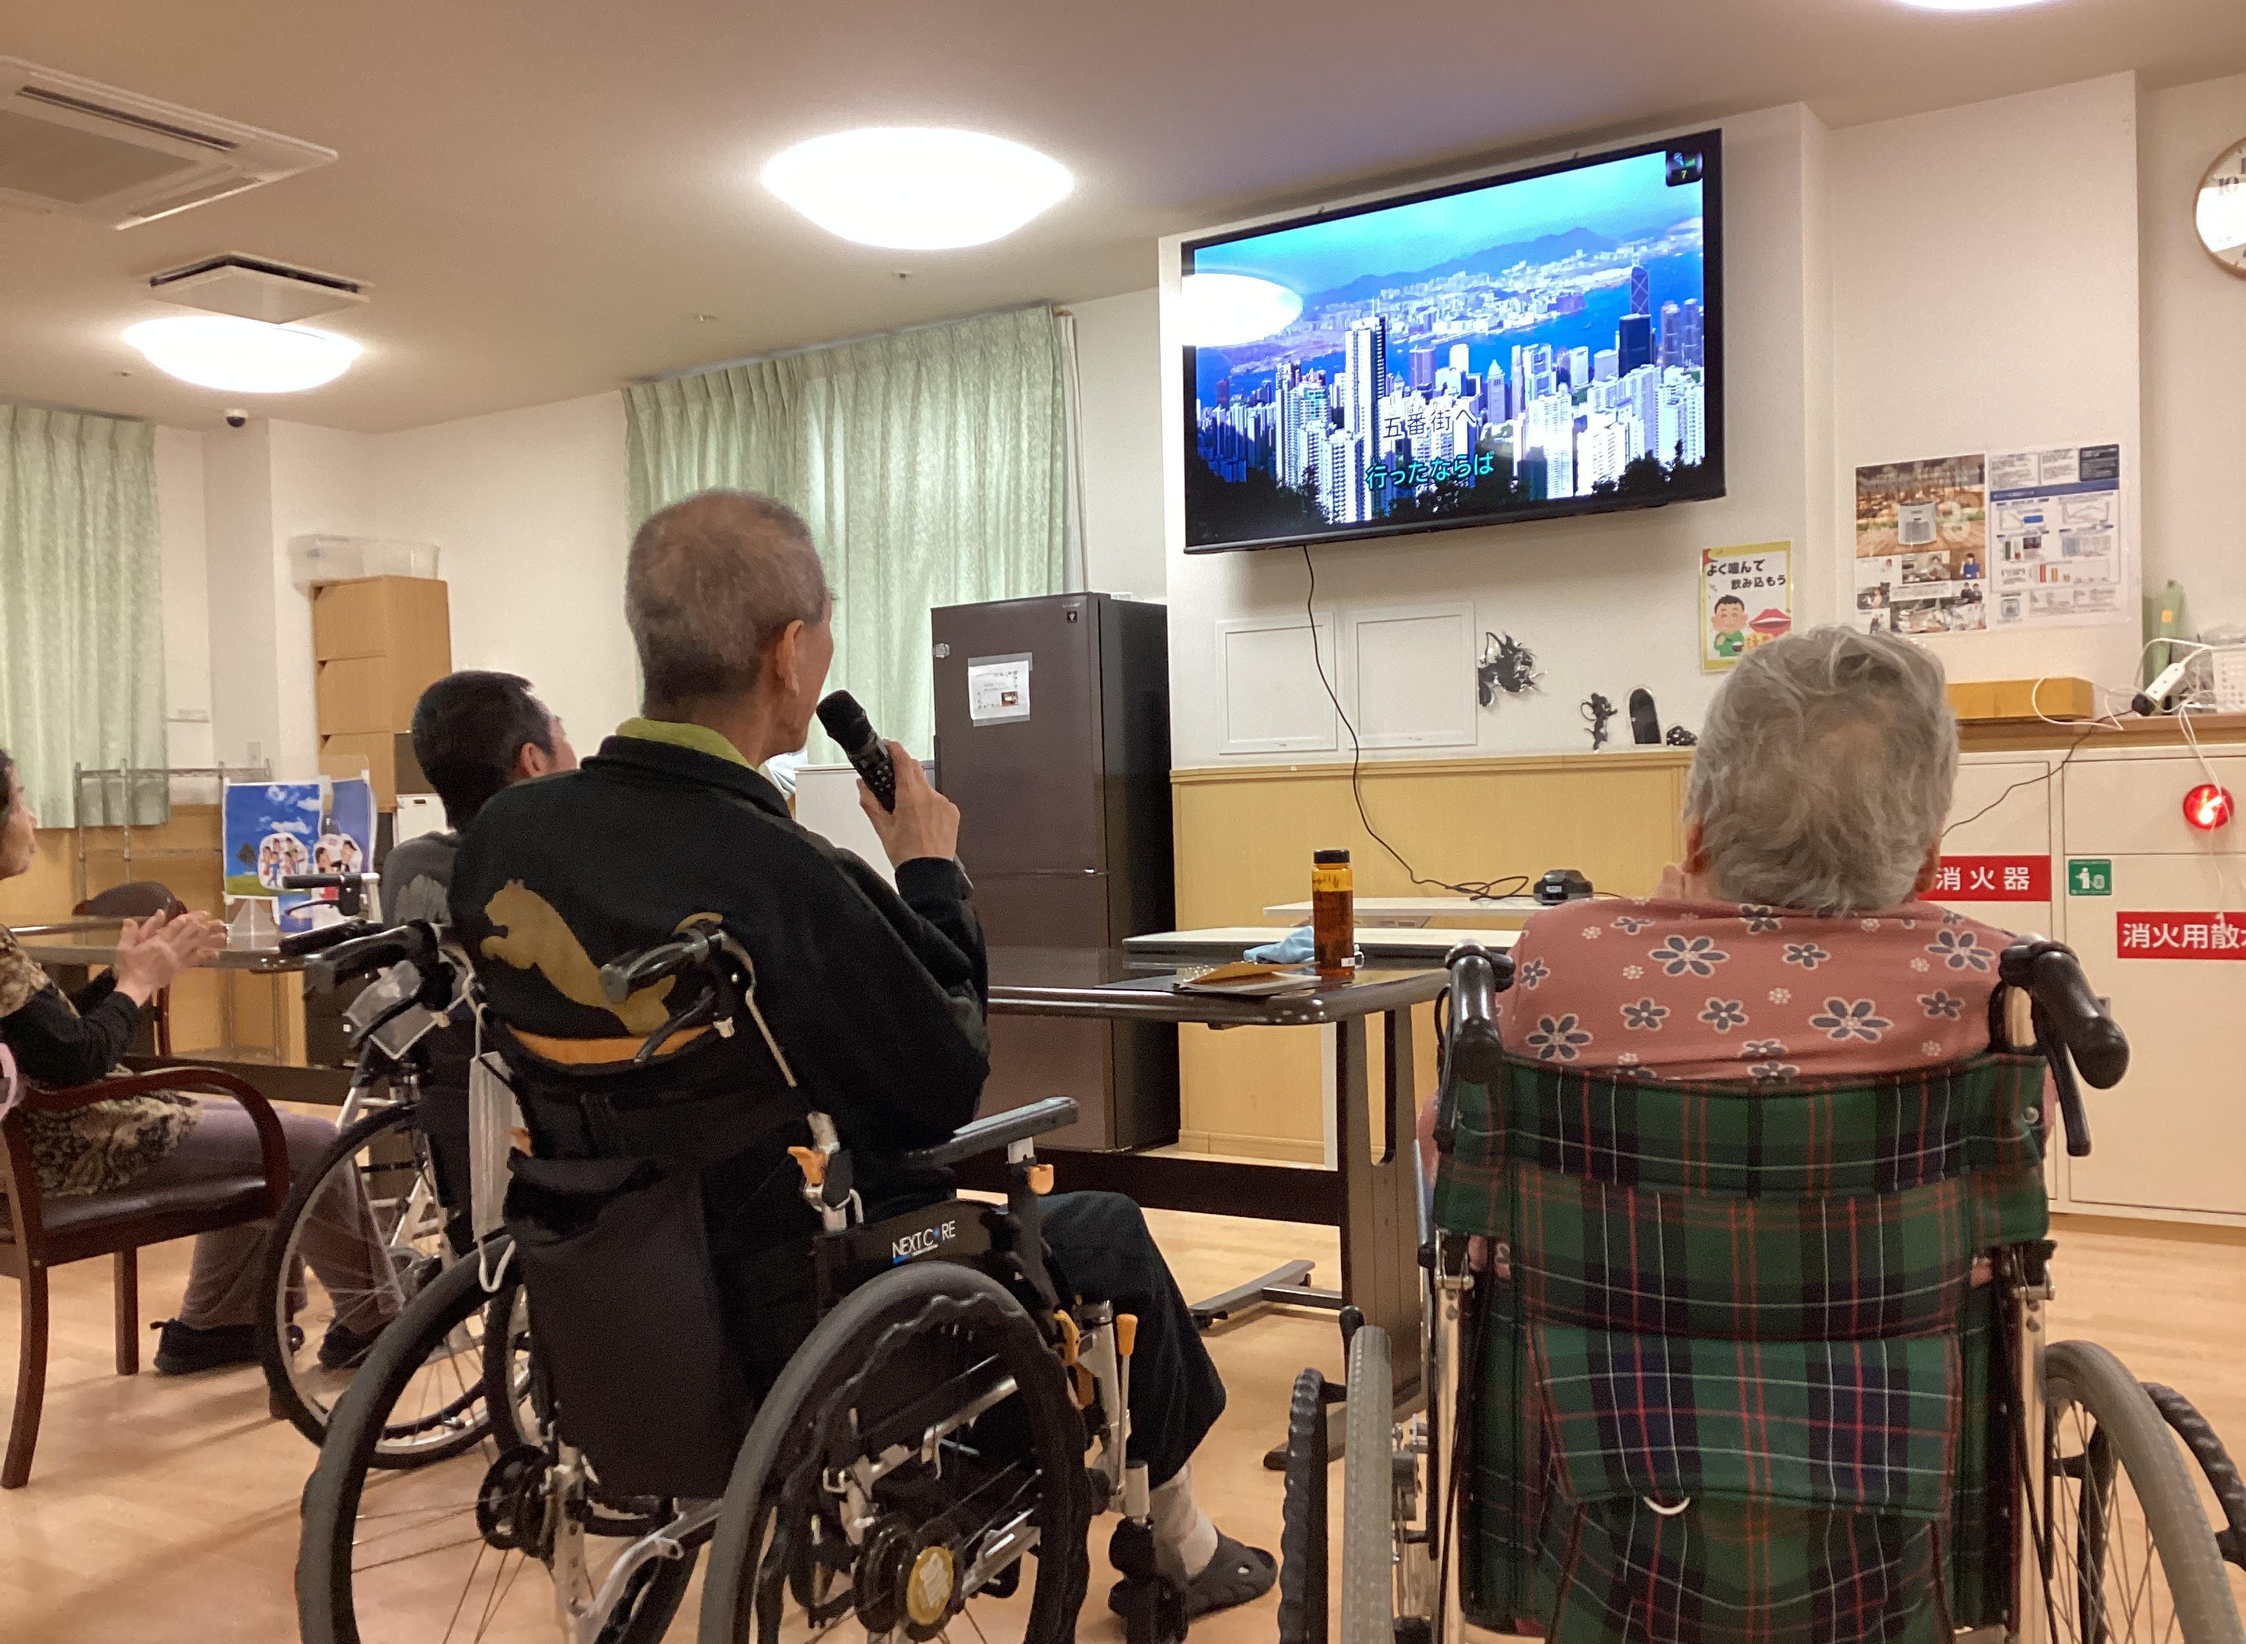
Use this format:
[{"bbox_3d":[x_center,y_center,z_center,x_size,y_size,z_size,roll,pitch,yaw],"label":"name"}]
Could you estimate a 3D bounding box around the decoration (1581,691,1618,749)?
[{"bbox_3d":[1.184,-0.253,5.012,0.087,0.141,0.012,-1,1,34],"label":"decoration"}]

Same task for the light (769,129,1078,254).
[{"bbox_3d":[-0.525,-1.565,5.121,0.759,0.149,0.759,-1,1,0],"label":"light"}]

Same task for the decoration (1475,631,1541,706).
[{"bbox_3d":[0.983,-0.390,5.144,0.176,0.188,0.012,-1,1,34],"label":"decoration"}]

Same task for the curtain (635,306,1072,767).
[{"bbox_3d":[-1.025,-0.880,6.968,2.009,1.494,0.122,-1,1,34],"label":"curtain"}]

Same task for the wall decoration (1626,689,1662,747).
[{"bbox_3d":[1.282,-0.259,4.946,0.085,0.140,0.012,-1,1,34],"label":"wall decoration"}]

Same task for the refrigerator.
[{"bbox_3d":[-0.121,0.152,6.052,0.599,1.580,0.643,-1,1,34],"label":"refrigerator"}]

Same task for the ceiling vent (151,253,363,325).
[{"bbox_3d":[-2.575,-1.581,5.987,0.484,0.055,0.479,-1,1,34],"label":"ceiling vent"}]

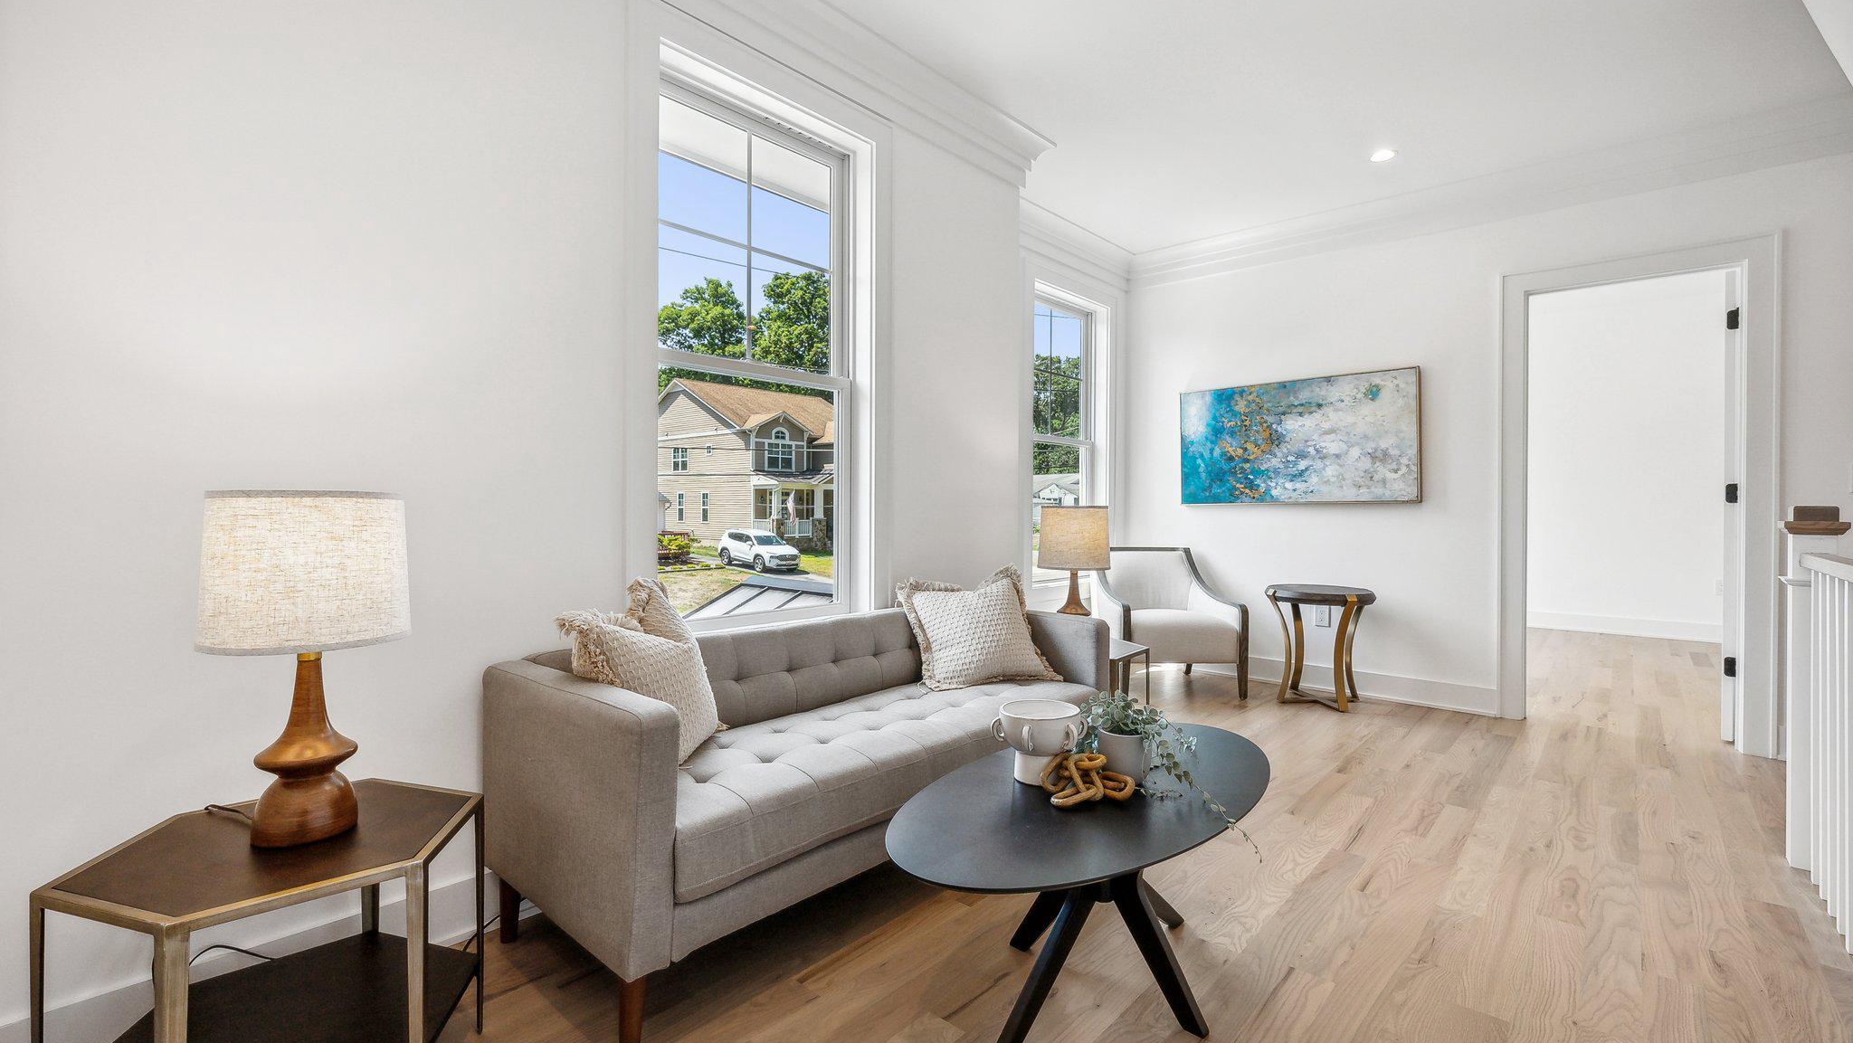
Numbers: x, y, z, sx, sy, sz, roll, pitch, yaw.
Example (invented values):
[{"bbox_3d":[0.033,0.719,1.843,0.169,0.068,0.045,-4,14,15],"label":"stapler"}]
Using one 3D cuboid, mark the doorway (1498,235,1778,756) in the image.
[{"bbox_3d":[3.254,-0.113,3.596,0.940,2.200,0.150,1,1,42],"label":"doorway"}]

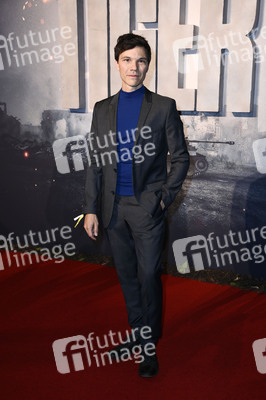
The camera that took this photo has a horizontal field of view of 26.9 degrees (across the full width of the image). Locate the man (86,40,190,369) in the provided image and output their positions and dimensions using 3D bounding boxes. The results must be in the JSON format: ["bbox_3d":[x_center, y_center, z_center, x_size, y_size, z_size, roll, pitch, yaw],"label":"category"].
[{"bbox_3d":[0.020,0.028,2.948,0.520,1.780,0.400,4,14,17],"label":"man"}]

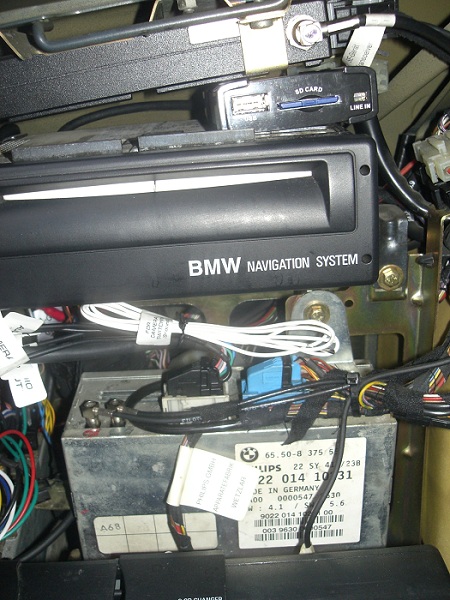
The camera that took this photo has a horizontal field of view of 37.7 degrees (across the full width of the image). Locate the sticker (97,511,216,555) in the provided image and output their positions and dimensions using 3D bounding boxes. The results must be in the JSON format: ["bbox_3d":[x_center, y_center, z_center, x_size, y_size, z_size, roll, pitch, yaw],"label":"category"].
[{"bbox_3d":[-0.035,0.121,0.341,0.062,0.025,0.001,-3,26,0],"label":"sticker"}]

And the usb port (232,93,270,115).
[{"bbox_3d":[0.010,-0.079,0.267,0.015,0.007,0.013,-11,15,-11],"label":"usb port"}]

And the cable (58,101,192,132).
[{"bbox_3d":[-0.049,-0.091,0.325,0.065,0.013,0.018,-6,22,-2],"label":"cable"}]

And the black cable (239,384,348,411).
[{"bbox_3d":[0.031,0.042,0.290,0.048,0.009,0.010,-8,22,-2],"label":"black cable"}]

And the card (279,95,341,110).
[{"bbox_3d":[0.030,-0.081,0.272,0.024,0.002,0.028,-11,15,-11],"label":"card"}]

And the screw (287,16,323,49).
[{"bbox_3d":[0.032,-0.108,0.266,0.013,0.013,0.013,-13,21,-9],"label":"screw"}]

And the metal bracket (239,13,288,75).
[{"bbox_3d":[0.016,-0.102,0.264,0.017,0.021,0.011,-13,21,-9],"label":"metal bracket"}]

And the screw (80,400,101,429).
[{"bbox_3d":[-0.065,0.055,0.321,0.009,0.013,0.009,-3,26,0],"label":"screw"}]

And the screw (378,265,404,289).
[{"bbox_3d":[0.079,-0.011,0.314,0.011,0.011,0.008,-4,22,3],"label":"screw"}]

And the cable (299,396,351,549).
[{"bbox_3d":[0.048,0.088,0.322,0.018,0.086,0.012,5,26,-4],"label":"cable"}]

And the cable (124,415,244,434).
[{"bbox_3d":[-0.020,0.058,0.307,0.057,0.006,0.009,-3,26,0],"label":"cable"}]

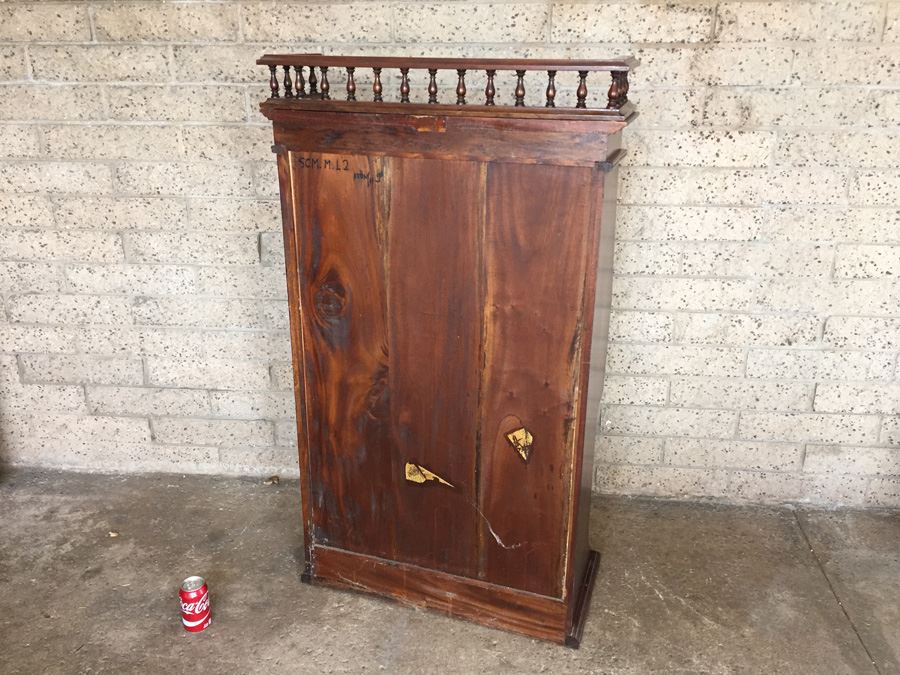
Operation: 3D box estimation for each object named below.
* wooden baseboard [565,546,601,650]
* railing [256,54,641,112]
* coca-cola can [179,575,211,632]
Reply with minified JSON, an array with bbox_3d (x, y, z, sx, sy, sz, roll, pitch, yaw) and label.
[{"bbox_3d":[0.344,0.659,1.922,0.029,0.028,0.345,7,22,17],"label":"wooden baseboard"},{"bbox_3d":[-0.006,-0.516,1.520,0.738,0.097,0.217,7,22,17],"label":"railing"},{"bbox_3d":[-0.612,0.645,1.818,0.066,0.122,0.066,-8,23,-21],"label":"coca-cola can"}]

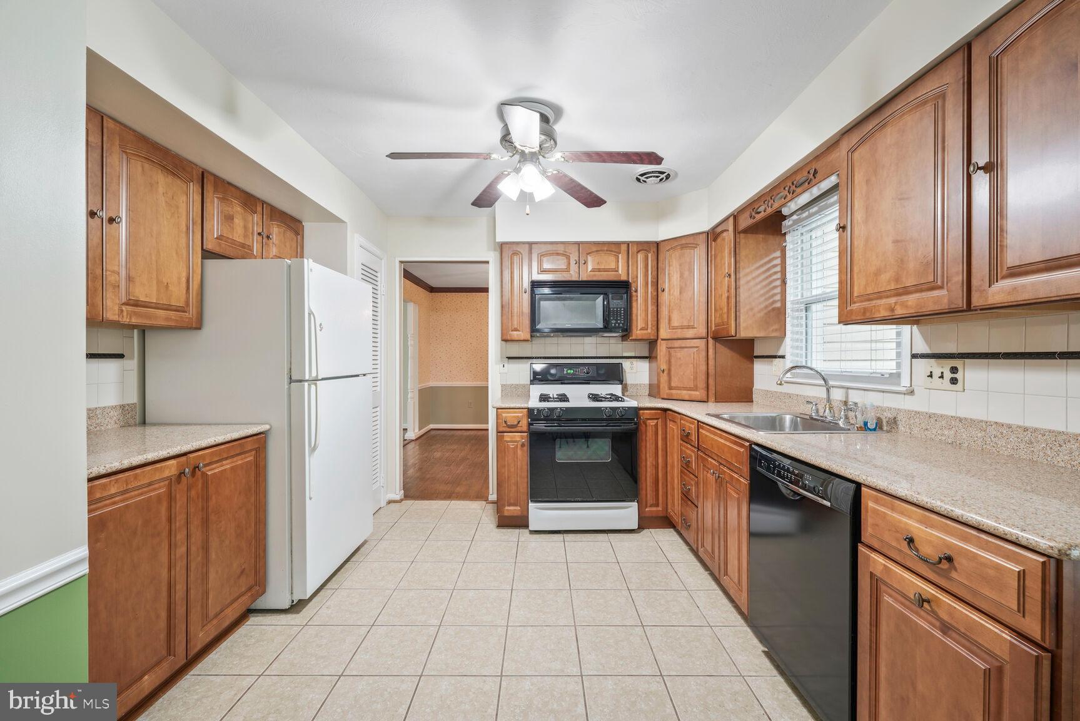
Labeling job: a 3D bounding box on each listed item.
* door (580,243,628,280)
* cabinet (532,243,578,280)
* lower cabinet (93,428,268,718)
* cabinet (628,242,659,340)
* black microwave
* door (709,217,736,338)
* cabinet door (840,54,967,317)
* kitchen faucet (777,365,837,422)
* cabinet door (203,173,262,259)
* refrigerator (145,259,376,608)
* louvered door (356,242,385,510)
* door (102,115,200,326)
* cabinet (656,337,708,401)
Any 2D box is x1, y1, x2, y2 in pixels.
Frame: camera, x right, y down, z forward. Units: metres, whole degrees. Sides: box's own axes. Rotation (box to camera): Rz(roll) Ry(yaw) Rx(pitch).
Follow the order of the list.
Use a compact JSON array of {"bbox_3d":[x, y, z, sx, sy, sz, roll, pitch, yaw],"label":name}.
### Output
[{"bbox_3d":[0.496,-0.757,3.250,0.370,0.287,0.030,0,0,0],"label":"door"},{"bbox_3d":[0.119,-0.766,3.431,0.377,0.303,0.330,0,0,0],"label":"cabinet"},{"bbox_3d":[-1.625,0.790,1.574,0.610,0.880,0.910,0,0,0],"label":"lower cabinet"},{"bbox_3d":[0.804,-0.538,3.430,0.240,0.760,0.330,0,0,0],"label":"cabinet"},{"bbox_3d":[0.309,-0.412,3.405,0.757,0.404,0.385,0,0,0],"label":"black microwave"},{"bbox_3d":[1.202,-0.526,2.740,0.024,0.747,0.348,0,0,0],"label":"door"},{"bbox_3d":[1.200,-0.510,1.425,0.030,0.737,0.505,0,0,0],"label":"cabinet door"},{"bbox_3d":[1.319,0.165,2.077,0.294,0.277,0.260,0,0,0],"label":"kitchen faucet"},{"bbox_3d":[-1.580,-0.700,2.180,0.030,0.370,0.420,0,0,0],"label":"cabinet door"},{"bbox_3d":[-1.513,0.367,2.469,0.820,1.717,0.825,0,0,0],"label":"refrigerator"},{"bbox_3d":[-1.318,0.192,3.275,0.035,2.035,0.480,0,0,0],"label":"louvered door"},{"bbox_3d":[-1.612,-0.522,1.770,0.024,0.748,0.444,0,0,0],"label":"door"},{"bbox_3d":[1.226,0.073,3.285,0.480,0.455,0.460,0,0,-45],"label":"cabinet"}]

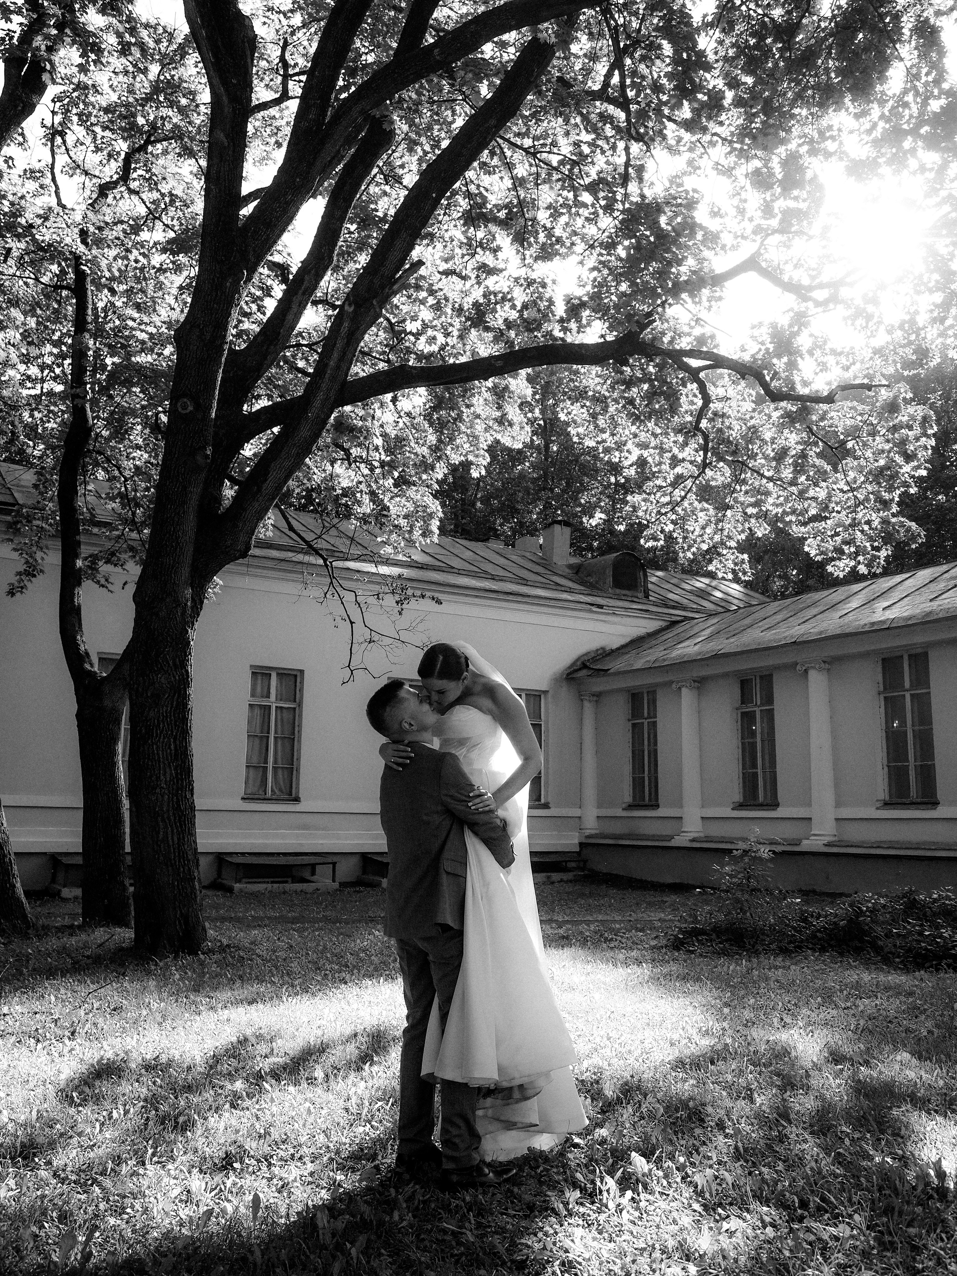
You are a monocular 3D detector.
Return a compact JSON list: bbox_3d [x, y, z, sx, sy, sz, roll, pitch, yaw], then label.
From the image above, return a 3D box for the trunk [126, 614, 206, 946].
[{"bbox_3d":[-3.038,1.371,10.750,0.700,3.380,0.680,-3,-9,0],"label":"trunk"}]

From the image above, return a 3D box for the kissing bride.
[{"bbox_3d":[0.032,0.986,4.230,0.780,1.900,0.600,6,-11,-29],"label":"kissing bride"}]

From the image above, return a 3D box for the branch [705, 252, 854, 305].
[{"bbox_3d":[3.126,-3.737,11.500,1.550,0.580,0.500,1,-10,0],"label":"branch"}]

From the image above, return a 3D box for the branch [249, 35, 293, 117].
[{"bbox_3d":[-2.222,-6.030,11.850,0.480,0.870,0.300,1,-10,0],"label":"branch"}]

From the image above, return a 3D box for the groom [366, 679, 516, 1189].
[{"bbox_3d":[-0.136,1.046,4.020,0.540,1.760,0.520,7,-11,-32],"label":"groom"}]

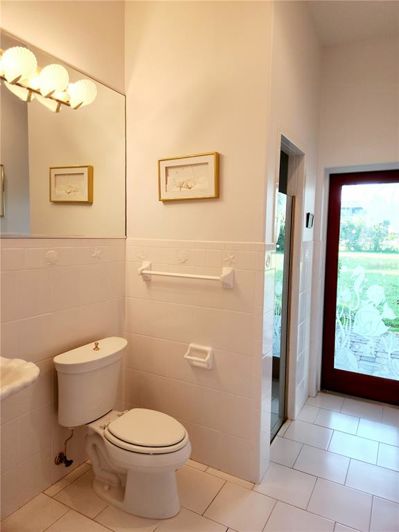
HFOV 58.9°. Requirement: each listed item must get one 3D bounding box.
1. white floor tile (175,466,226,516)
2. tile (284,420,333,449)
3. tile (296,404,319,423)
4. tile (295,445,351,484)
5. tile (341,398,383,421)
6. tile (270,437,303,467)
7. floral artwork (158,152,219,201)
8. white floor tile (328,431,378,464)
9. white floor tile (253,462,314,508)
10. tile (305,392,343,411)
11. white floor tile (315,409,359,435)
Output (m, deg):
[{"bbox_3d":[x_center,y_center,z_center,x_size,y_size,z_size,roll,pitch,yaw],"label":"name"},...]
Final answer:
[{"bbox_3d":[-0.046,1.278,2.035,0.305,0.012,0.305,4,5,29],"label":"white floor tile"},{"bbox_3d":[0.808,1.244,2.609,0.305,0.012,0.305,4,5,29],"label":"tile"},{"bbox_3d":[0.897,1.220,2.908,0.136,0.012,0.305,4,5,29],"label":"tile"},{"bbox_3d":[0.789,1.272,2.272,0.305,0.012,0.305,4,5,29],"label":"tile"},{"bbox_3d":[1.377,1.221,2.991,0.305,0.012,0.305,4,5,29],"label":"tile"},{"bbox_3d":[0.571,1.258,2.391,0.193,0.012,0.305,4,5,29],"label":"tile"},{"bbox_3d":[-0.069,-0.531,2.141,0.400,0.249,0.038,4,5,29],"label":"floral artwork"},{"bbox_3d":[1.075,1.260,2.462,0.305,0.012,0.305,4,5,29],"label":"white floor tile"},{"bbox_3d":[0.510,1.284,2.077,0.295,0.012,0.305,4,5,29],"label":"white floor tile"},{"bbox_3d":[1.115,1.205,3.135,0.294,0.012,0.305,4,5,29],"label":"tile"},{"bbox_3d":[1.089,1.232,2.802,0.305,0.012,0.305,4,5,29],"label":"white floor tile"}]

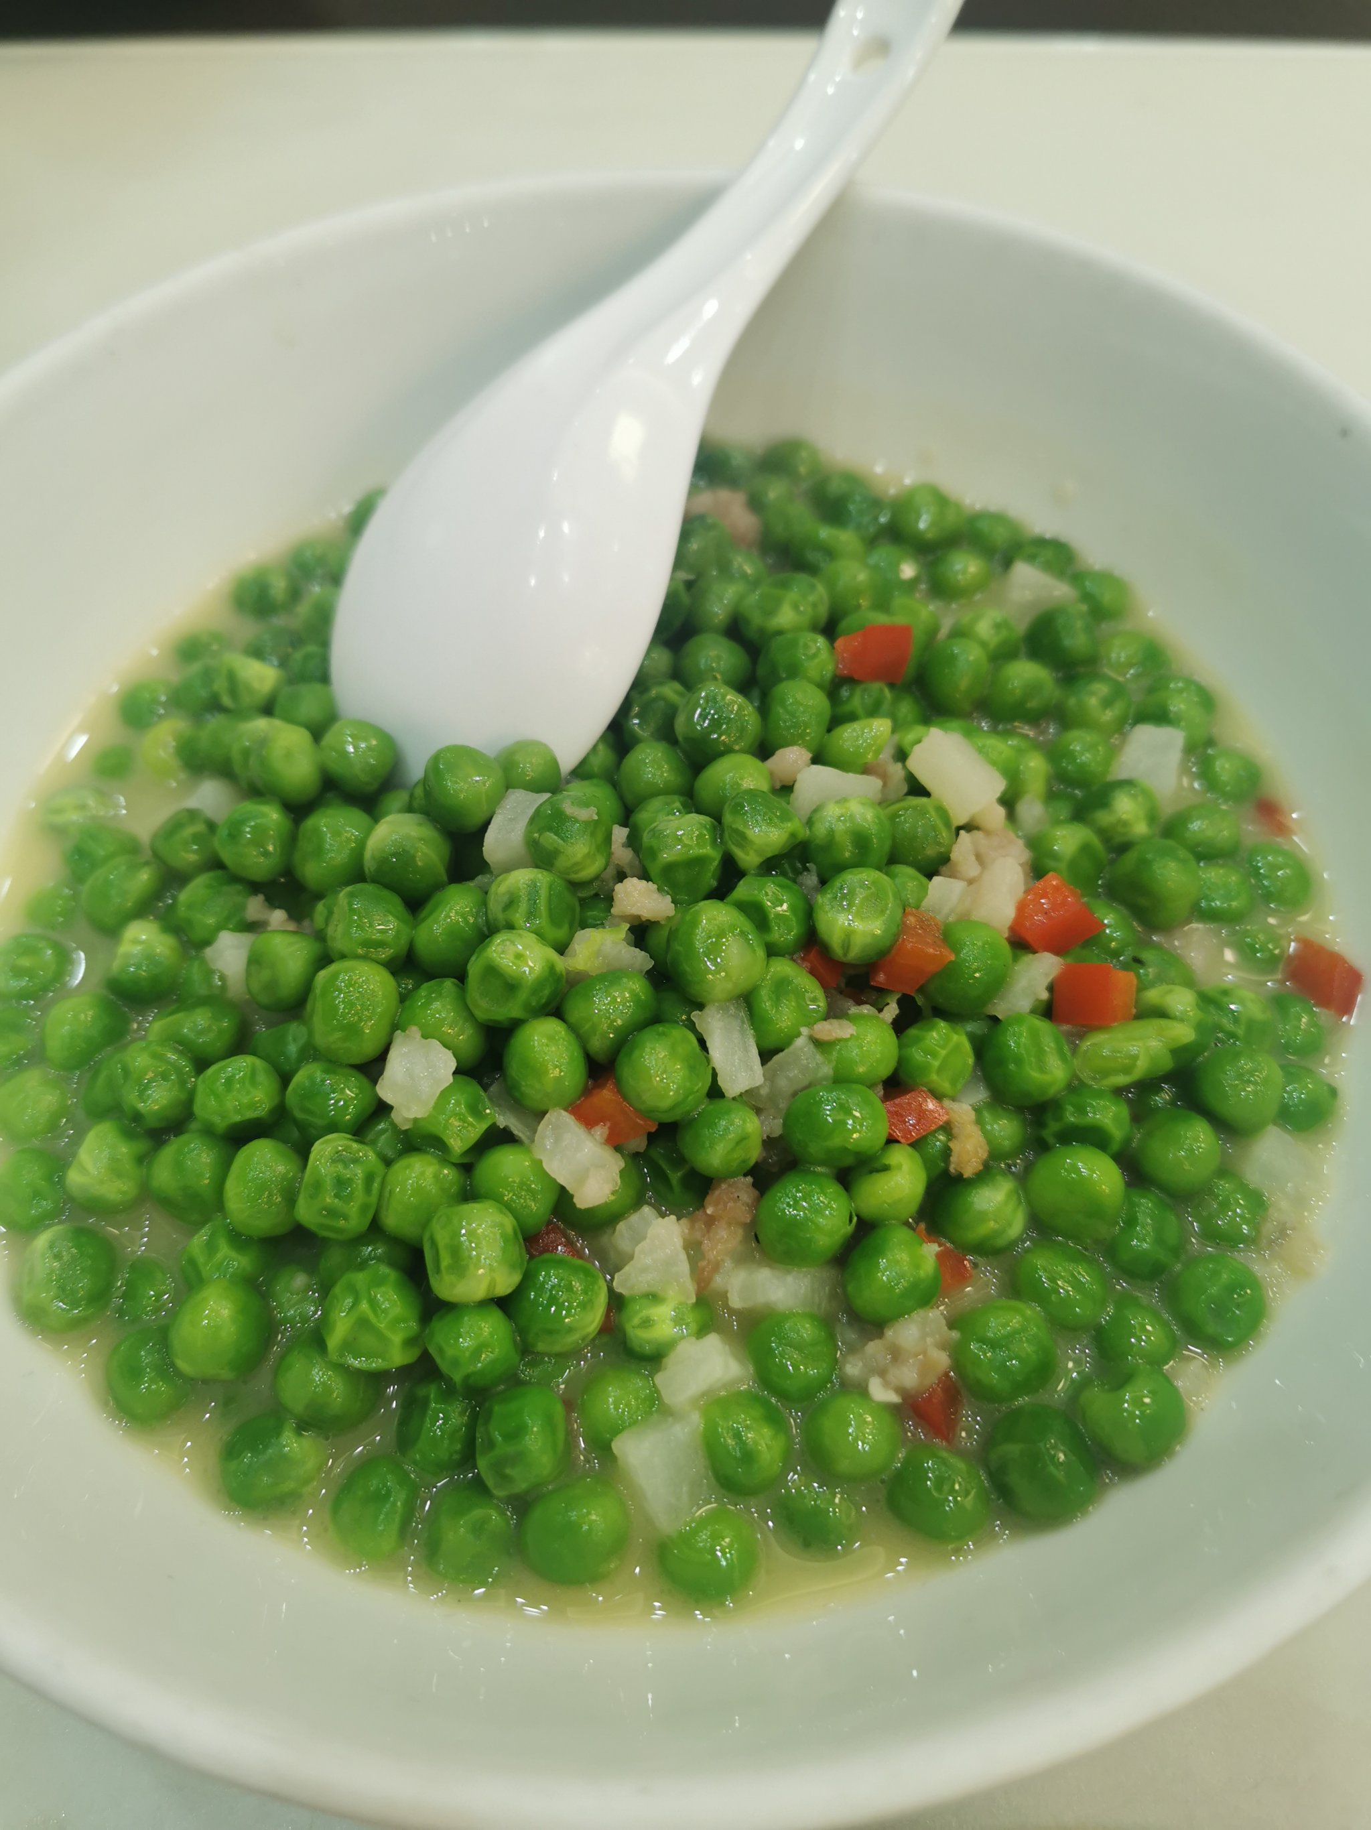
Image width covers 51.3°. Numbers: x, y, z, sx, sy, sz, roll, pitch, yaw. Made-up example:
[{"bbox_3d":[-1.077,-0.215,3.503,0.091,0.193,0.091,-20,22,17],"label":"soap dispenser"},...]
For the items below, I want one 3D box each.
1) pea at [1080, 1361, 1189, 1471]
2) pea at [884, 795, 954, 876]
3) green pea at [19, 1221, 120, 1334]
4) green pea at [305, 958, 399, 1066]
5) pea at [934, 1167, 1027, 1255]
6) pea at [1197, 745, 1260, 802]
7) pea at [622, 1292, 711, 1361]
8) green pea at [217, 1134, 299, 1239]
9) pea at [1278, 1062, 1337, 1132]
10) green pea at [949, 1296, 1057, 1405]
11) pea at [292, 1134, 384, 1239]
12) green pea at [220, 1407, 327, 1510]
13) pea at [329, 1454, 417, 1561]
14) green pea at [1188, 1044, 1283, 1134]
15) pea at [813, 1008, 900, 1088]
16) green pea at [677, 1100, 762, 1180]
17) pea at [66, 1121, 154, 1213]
[{"bbox_3d":[0.043,0.049,0.139,0.010,0.009,0.010,0,58,0],"label":"pea"},{"bbox_3d":[0.026,-0.009,0.162,0.009,0.009,0.009,-1,58,0],"label":"pea"},{"bbox_3d":[-0.063,0.037,0.146,0.010,0.011,0.011,-2,58,0],"label":"green pea"},{"bbox_3d":[-0.035,0.010,0.151,0.010,0.010,0.010,-1,58,0],"label":"green pea"},{"bbox_3d":[0.029,0.029,0.141,0.009,0.009,0.009,0,58,0],"label":"pea"},{"bbox_3d":[0.065,-0.017,0.172,0.008,0.007,0.008,0,58,0],"label":"pea"},{"bbox_3d":[-0.002,0.040,0.142,0.009,0.009,0.009,-2,58,0],"label":"pea"},{"bbox_3d":[-0.043,0.028,0.145,0.008,0.010,0.010,-1,58,0],"label":"green pea"},{"bbox_3d":[0.068,0.020,0.158,0.008,0.008,0.008,0,58,0],"label":"pea"},{"bbox_3d":[0.031,0.042,0.139,0.010,0.010,0.010,-1,58,0],"label":"green pea"},{"bbox_3d":[-0.034,0.027,0.142,0.009,0.010,0.011,-2,58,0],"label":"pea"},{"bbox_3d":[-0.040,0.052,0.137,0.010,0.009,0.009,-1,58,0],"label":"green pea"},{"bbox_3d":[-0.028,0.054,0.129,0.008,0.009,0.009,0,58,0],"label":"pea"},{"bbox_3d":[0.058,0.018,0.150,0.010,0.010,0.010,-2,58,0],"label":"green pea"},{"bbox_3d":[0.018,0.014,0.149,0.008,0.008,0.008,-1,58,0],"label":"pea"},{"bbox_3d":[0.003,0.023,0.145,0.009,0.009,0.008,-2,58,0],"label":"green pea"},{"bbox_3d":[-0.059,0.026,0.145,0.009,0.009,0.009,0,58,0],"label":"pea"}]

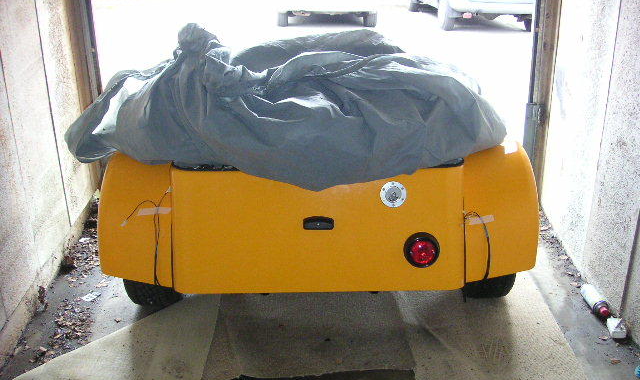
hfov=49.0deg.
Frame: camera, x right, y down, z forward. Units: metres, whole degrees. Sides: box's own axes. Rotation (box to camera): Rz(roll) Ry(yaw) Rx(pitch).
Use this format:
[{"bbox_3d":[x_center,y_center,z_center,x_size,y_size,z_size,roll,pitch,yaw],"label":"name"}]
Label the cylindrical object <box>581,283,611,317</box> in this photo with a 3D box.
[{"bbox_3d":[1.145,0.456,2.913,0.066,0.066,0.200,-1,21,-1],"label":"cylindrical object"}]

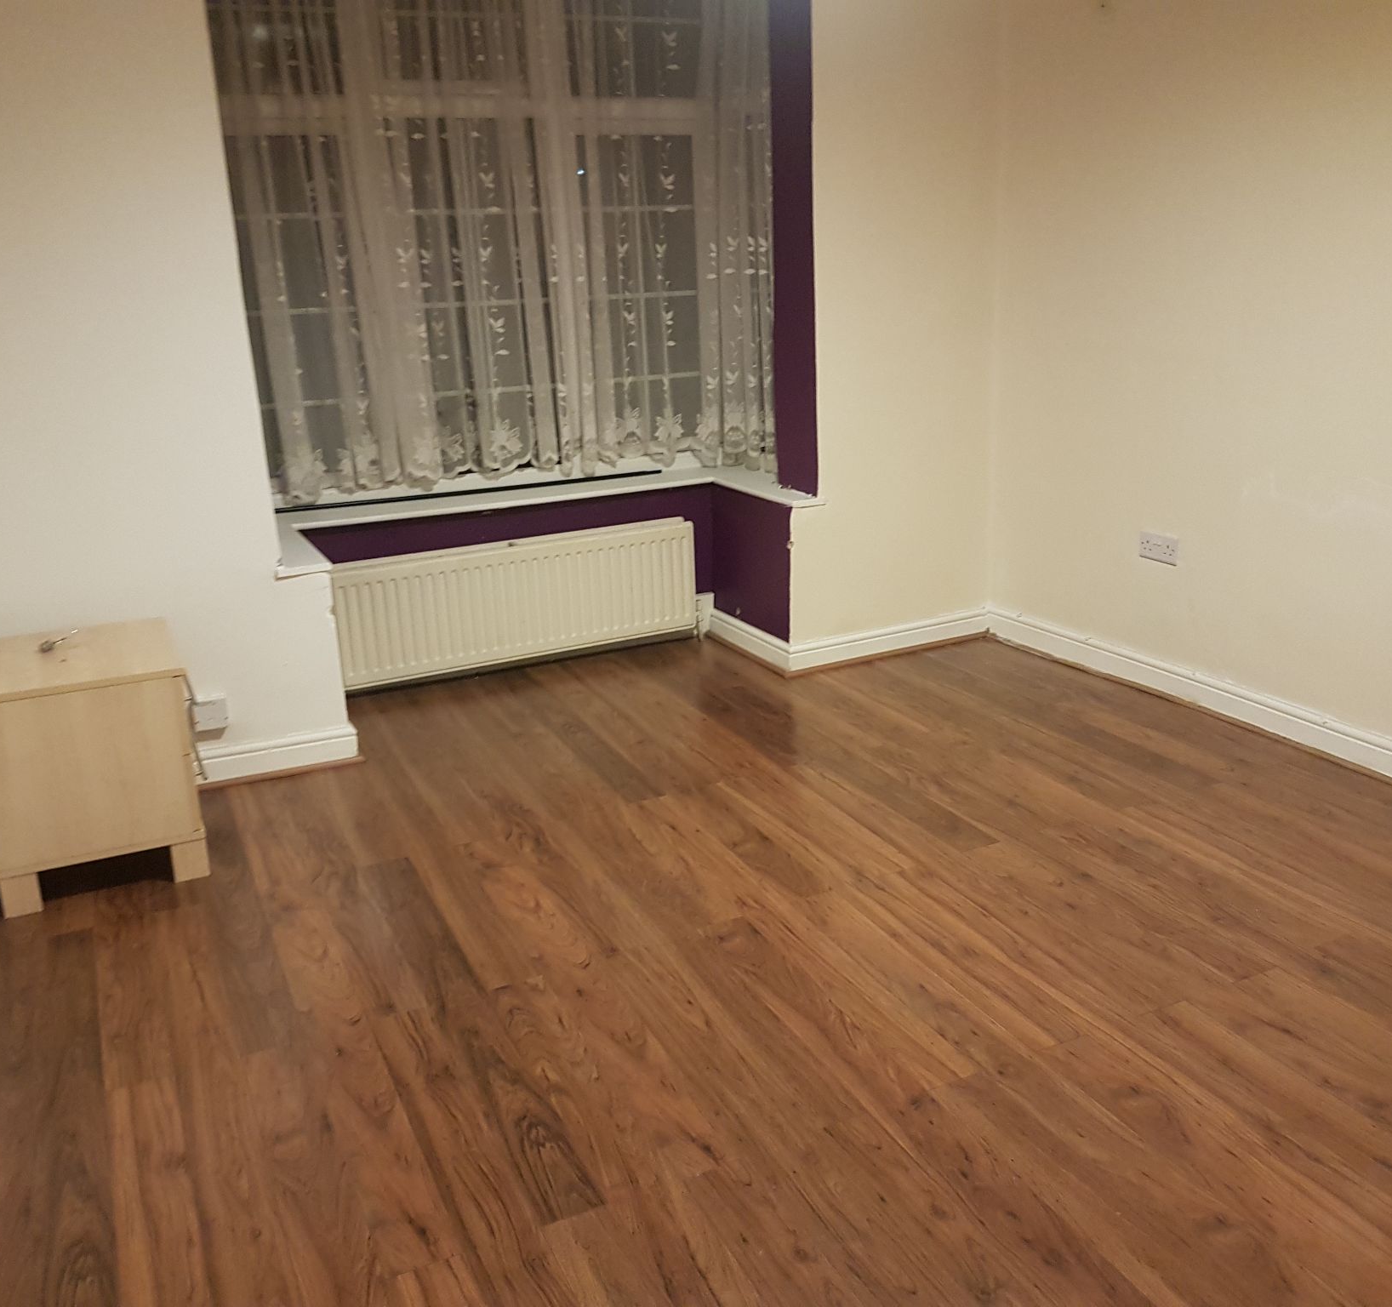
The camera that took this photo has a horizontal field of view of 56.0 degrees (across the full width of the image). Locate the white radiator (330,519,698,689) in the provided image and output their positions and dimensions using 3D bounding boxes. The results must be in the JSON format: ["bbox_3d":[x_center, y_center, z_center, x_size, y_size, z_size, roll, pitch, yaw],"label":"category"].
[{"bbox_3d":[-0.597,-0.183,4.423,1.269,0.386,0.098,-10,18,-24],"label":"white radiator"}]

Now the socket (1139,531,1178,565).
[{"bbox_3d":[1.393,-0.319,3.942,0.012,0.086,0.146,-10,18,-24],"label":"socket"}]

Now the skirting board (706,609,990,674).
[{"bbox_3d":[0.556,-0.114,4.761,0.851,0.104,0.616,-10,18,-24],"label":"skirting board"}]

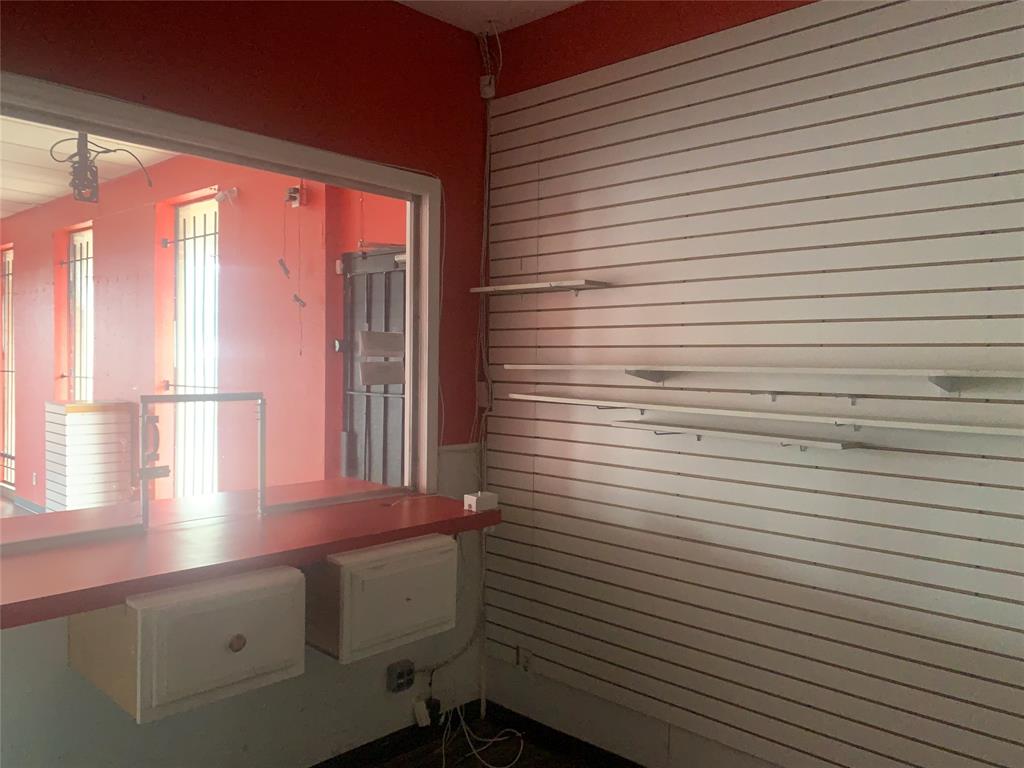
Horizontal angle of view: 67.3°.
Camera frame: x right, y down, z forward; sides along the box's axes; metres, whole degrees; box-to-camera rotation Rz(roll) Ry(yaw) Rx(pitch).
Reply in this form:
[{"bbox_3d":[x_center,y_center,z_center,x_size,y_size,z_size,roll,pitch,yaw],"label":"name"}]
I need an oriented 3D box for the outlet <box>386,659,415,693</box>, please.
[{"bbox_3d":[-0.448,1.178,3.105,0.048,0.102,0.102,2,3,43],"label":"outlet"}]

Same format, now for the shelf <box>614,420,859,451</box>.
[{"bbox_3d":[0.707,0.161,2.535,0.800,0.018,0.152,3,3,43],"label":"shelf"}]

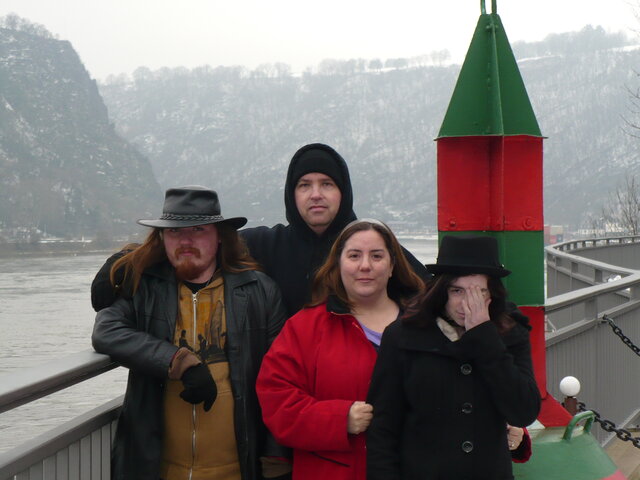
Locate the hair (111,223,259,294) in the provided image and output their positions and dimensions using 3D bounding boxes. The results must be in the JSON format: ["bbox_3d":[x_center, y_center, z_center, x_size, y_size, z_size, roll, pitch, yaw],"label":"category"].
[{"bbox_3d":[-0.376,0.040,4.520,0.410,0.225,0.250,0,1,2],"label":"hair"}]

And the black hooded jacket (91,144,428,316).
[{"bbox_3d":[-0.139,0.147,4.750,1.060,0.820,0.420,0,1,0],"label":"black hooded jacket"}]

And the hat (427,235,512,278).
[{"bbox_3d":[0.403,0.045,4.420,0.228,0.115,0.265,5,3,5],"label":"hat"}]

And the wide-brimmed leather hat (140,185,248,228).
[{"bbox_3d":[-0.353,-0.093,4.500,0.298,0.120,0.330,-2,5,3],"label":"wide-brimmed leather hat"}]

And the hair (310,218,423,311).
[{"bbox_3d":[0.131,0.068,4.500,0.315,0.260,0.240,0,1,2],"label":"hair"}]

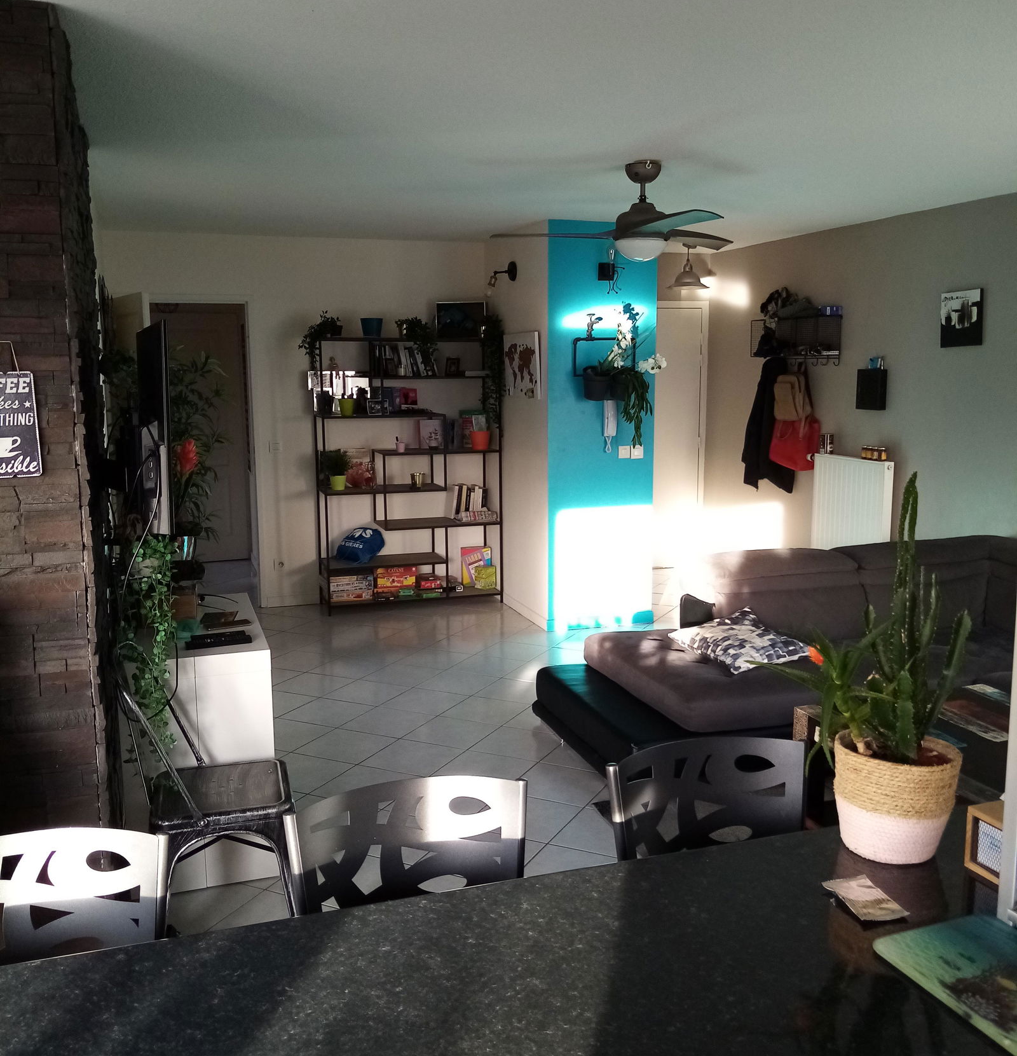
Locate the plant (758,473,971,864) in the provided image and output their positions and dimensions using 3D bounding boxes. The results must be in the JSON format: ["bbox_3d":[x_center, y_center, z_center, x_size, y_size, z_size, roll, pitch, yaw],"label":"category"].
[{"bbox_3d":[0.531,0.196,1.514,0.310,0.546,0.270,3,9,20],"label":"plant"}]

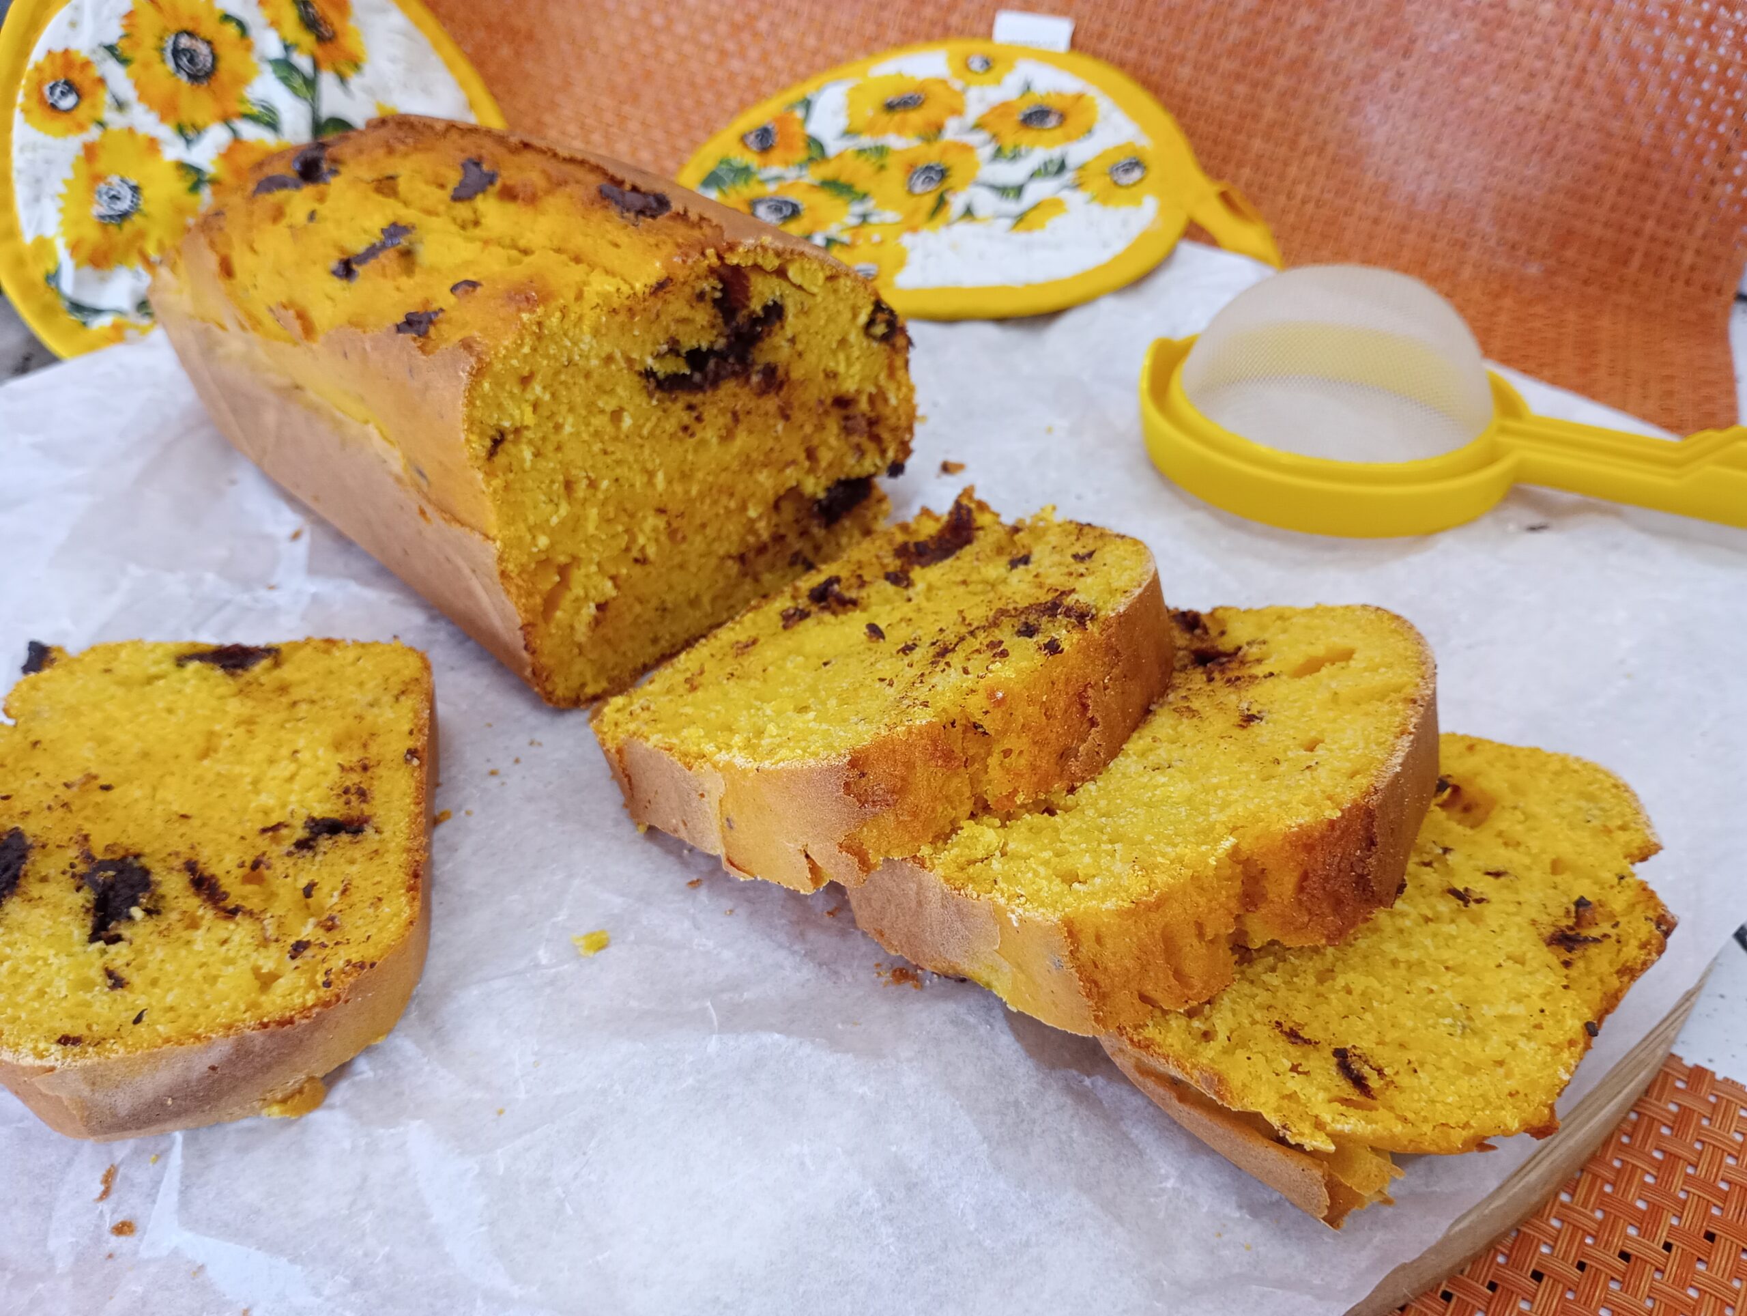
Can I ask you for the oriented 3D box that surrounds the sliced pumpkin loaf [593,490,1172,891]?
[{"bbox_3d":[0.015,0.003,0.256,0.103,0.020,0.077,-26,18,-28],"label":"sliced pumpkin loaf"}]

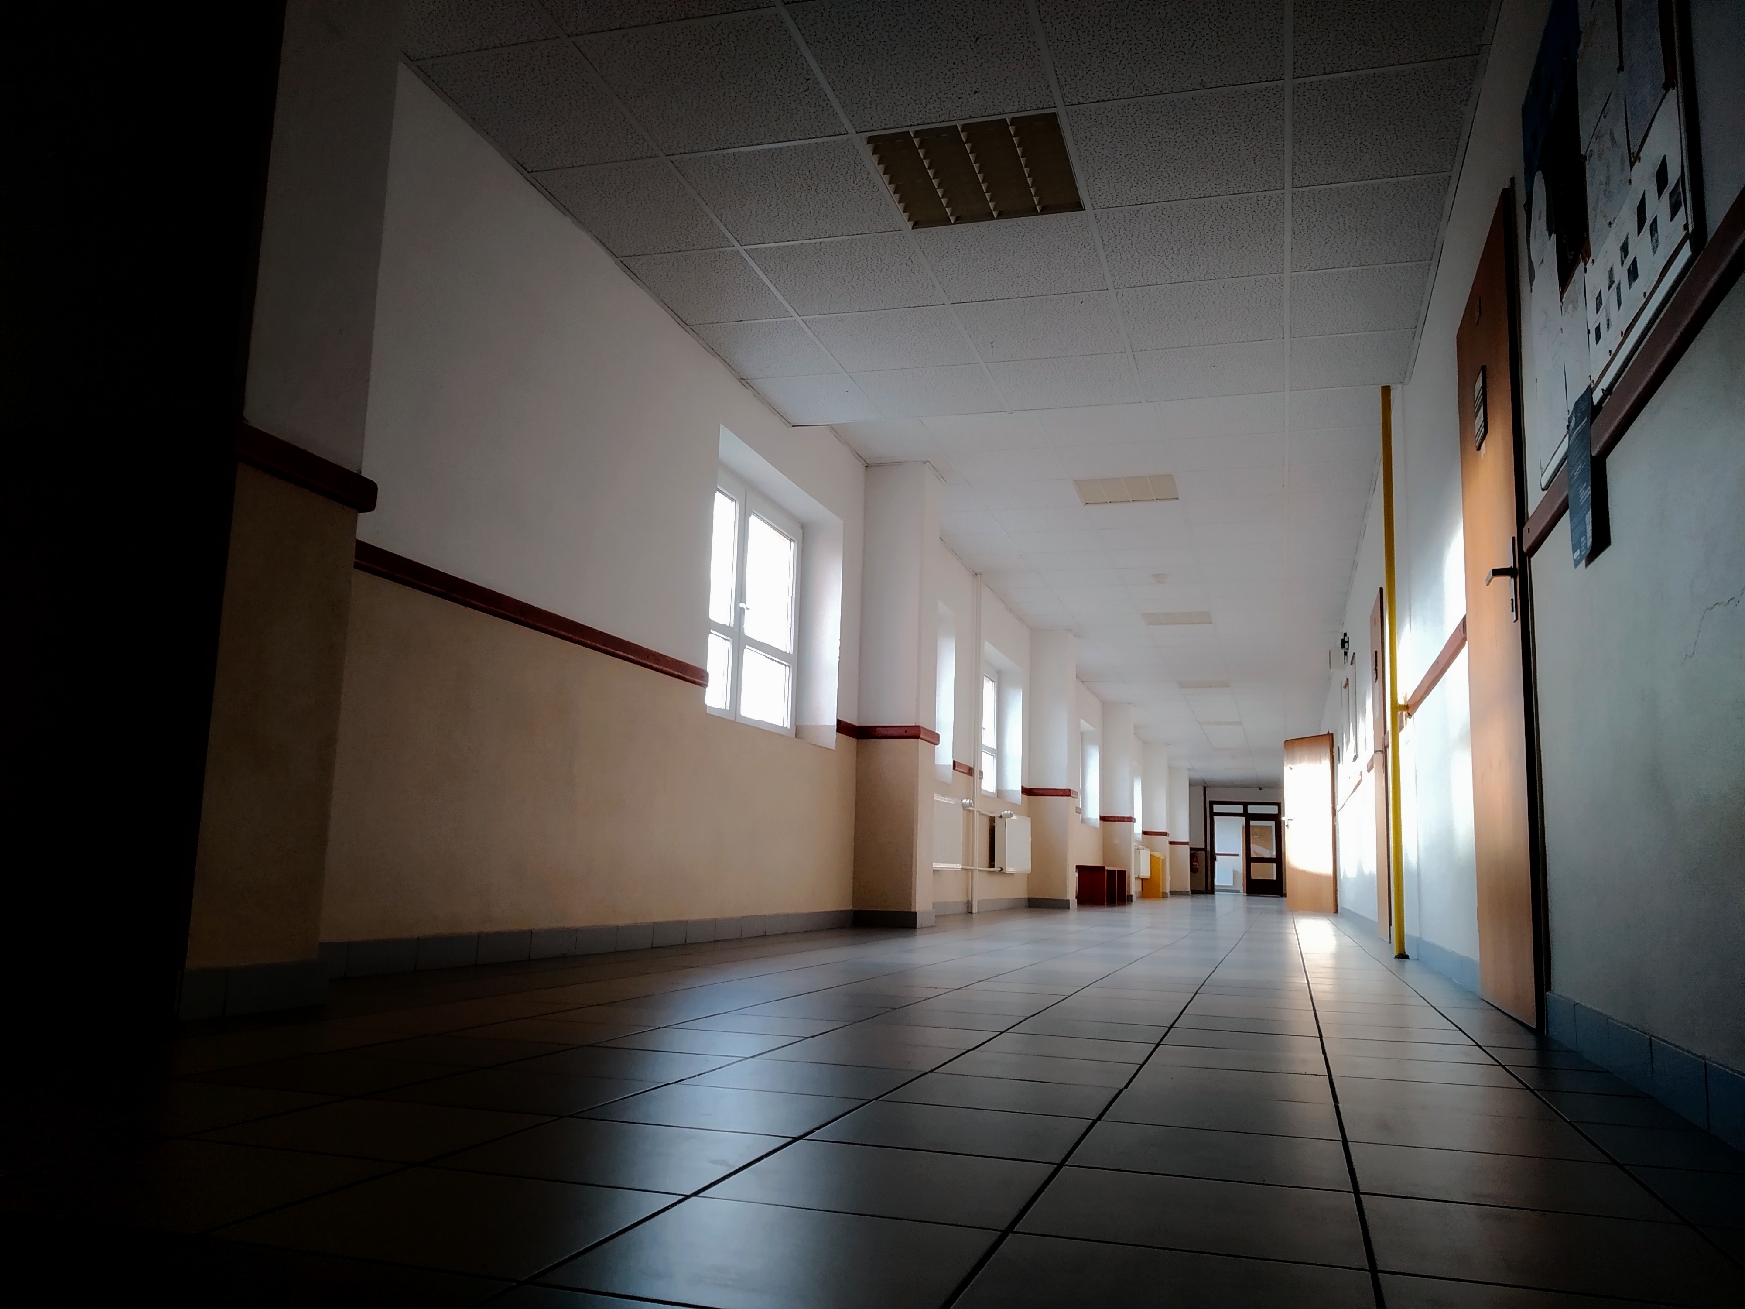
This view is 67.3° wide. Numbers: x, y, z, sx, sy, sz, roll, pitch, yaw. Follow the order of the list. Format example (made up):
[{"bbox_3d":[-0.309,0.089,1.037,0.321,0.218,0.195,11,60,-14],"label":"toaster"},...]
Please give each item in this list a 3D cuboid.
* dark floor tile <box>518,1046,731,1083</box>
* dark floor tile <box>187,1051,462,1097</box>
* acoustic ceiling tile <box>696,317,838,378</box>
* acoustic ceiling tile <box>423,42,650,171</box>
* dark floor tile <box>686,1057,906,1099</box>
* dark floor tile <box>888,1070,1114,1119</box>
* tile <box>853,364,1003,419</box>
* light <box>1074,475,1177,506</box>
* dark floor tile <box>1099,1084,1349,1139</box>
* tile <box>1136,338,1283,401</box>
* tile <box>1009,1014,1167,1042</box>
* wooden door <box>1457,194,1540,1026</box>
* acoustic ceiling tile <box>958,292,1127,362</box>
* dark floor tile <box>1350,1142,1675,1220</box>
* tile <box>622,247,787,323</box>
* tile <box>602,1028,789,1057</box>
[{"bbox_3d":[-0.387,0.643,2.051,0.298,0.010,0.295,-1,-10,17],"label":"dark floor tile"},{"bbox_3d":[-0.760,0.599,1.862,0.297,0.010,0.288,-1,-10,17],"label":"dark floor tile"},{"bbox_3d":[-0.422,-1.293,5.617,0.460,0.016,0.600,-1,-10,17],"label":"acoustic ceiling tile"},{"bbox_3d":[-0.960,-1.602,3.885,0.460,0.016,0.600,-1,-10,17],"label":"acoustic ceiling tile"},{"bbox_3d":[-0.096,0.629,1.932,0.293,0.010,0.285,-1,-10,17],"label":"dark floor tile"},{"bbox_3d":[0.188,0.631,1.868,0.297,0.010,0.288,-1,-10,17],"label":"dark floor tile"},{"bbox_3d":[0.263,-1.175,5.855,0.602,0.017,0.580,-1,-11,17],"label":"tile"},{"bbox_3d":[1.613,-1.048,8.269,0.600,0.040,0.570,-1,-10,17],"label":"light"},{"bbox_3d":[0.476,0.628,1.786,0.298,0.010,0.295,-1,-10,17],"label":"dark floor tile"},{"bbox_3d":[1.495,-1.251,5.777,0.620,0.016,0.612,-1,-10,17],"label":"tile"},{"bbox_3d":[0.441,0.766,2.651,0.293,0.010,0.285,-1,-10,17],"label":"tile"},{"bbox_3d":[1.671,-0.064,3.490,0.050,1.980,0.900,-1,-10,17],"label":"wooden door"},{"bbox_3d":[0.691,-1.313,5.274,0.605,0.016,0.600,-1,-10,17],"label":"acoustic ceiling tile"},{"bbox_3d":[0.667,0.564,1.399,0.293,0.010,0.285,-1,-10,17],"label":"dark floor tile"},{"bbox_3d":[-0.600,-1.378,4.907,0.456,0.017,0.580,-1,-11,17],"label":"tile"},{"bbox_3d":[-0.304,0.692,2.323,0.298,0.010,0.293,-1,-10,17],"label":"tile"}]

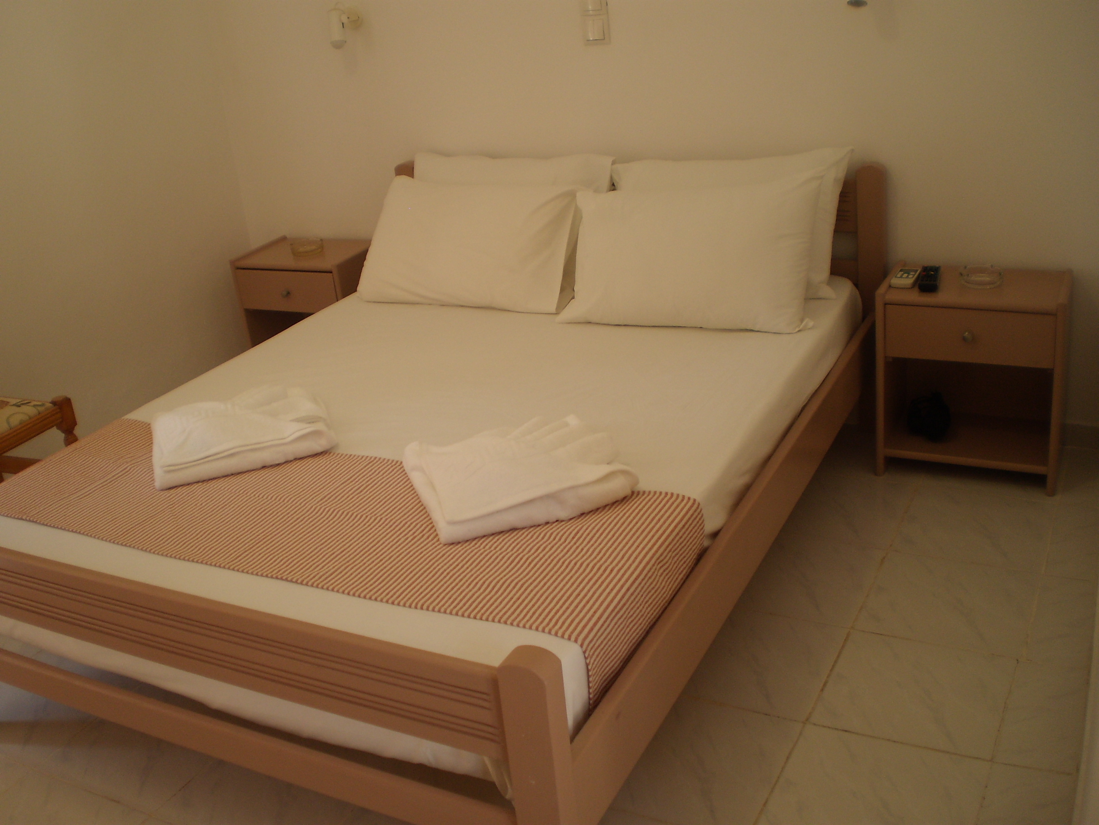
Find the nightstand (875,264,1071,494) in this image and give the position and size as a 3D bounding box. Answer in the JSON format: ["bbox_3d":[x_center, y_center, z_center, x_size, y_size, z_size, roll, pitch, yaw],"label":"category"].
[{"bbox_3d":[1.116,-0.099,3.011,0.440,0.515,0.282,6,27,27],"label":"nightstand"}]

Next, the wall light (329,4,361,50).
[{"bbox_3d":[-0.642,-1.201,3.561,0.063,0.126,0.111,7,27,27],"label":"wall light"}]

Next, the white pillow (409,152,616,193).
[{"bbox_3d":[-0.118,-0.593,3.481,0.682,0.389,0.141,7,18,27],"label":"white pillow"}]

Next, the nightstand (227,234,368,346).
[{"bbox_3d":[-0.791,-0.317,3.998,0.440,0.515,0.282,6,27,26],"label":"nightstand"}]

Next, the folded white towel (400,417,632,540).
[{"bbox_3d":[-0.066,0.105,2.251,0.384,0.066,0.343,-13,25,-14],"label":"folded white towel"}]

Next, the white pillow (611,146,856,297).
[{"bbox_3d":[0.478,-0.523,3.170,0.682,0.389,0.141,7,18,27],"label":"white pillow"}]

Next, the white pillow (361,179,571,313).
[{"bbox_3d":[-0.246,-0.506,3.377,0.687,0.379,0.141,7,-4,27],"label":"white pillow"}]

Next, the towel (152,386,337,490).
[{"bbox_3d":[-0.696,0.032,2.579,0.384,0.066,0.328,-13,25,-14],"label":"towel"}]

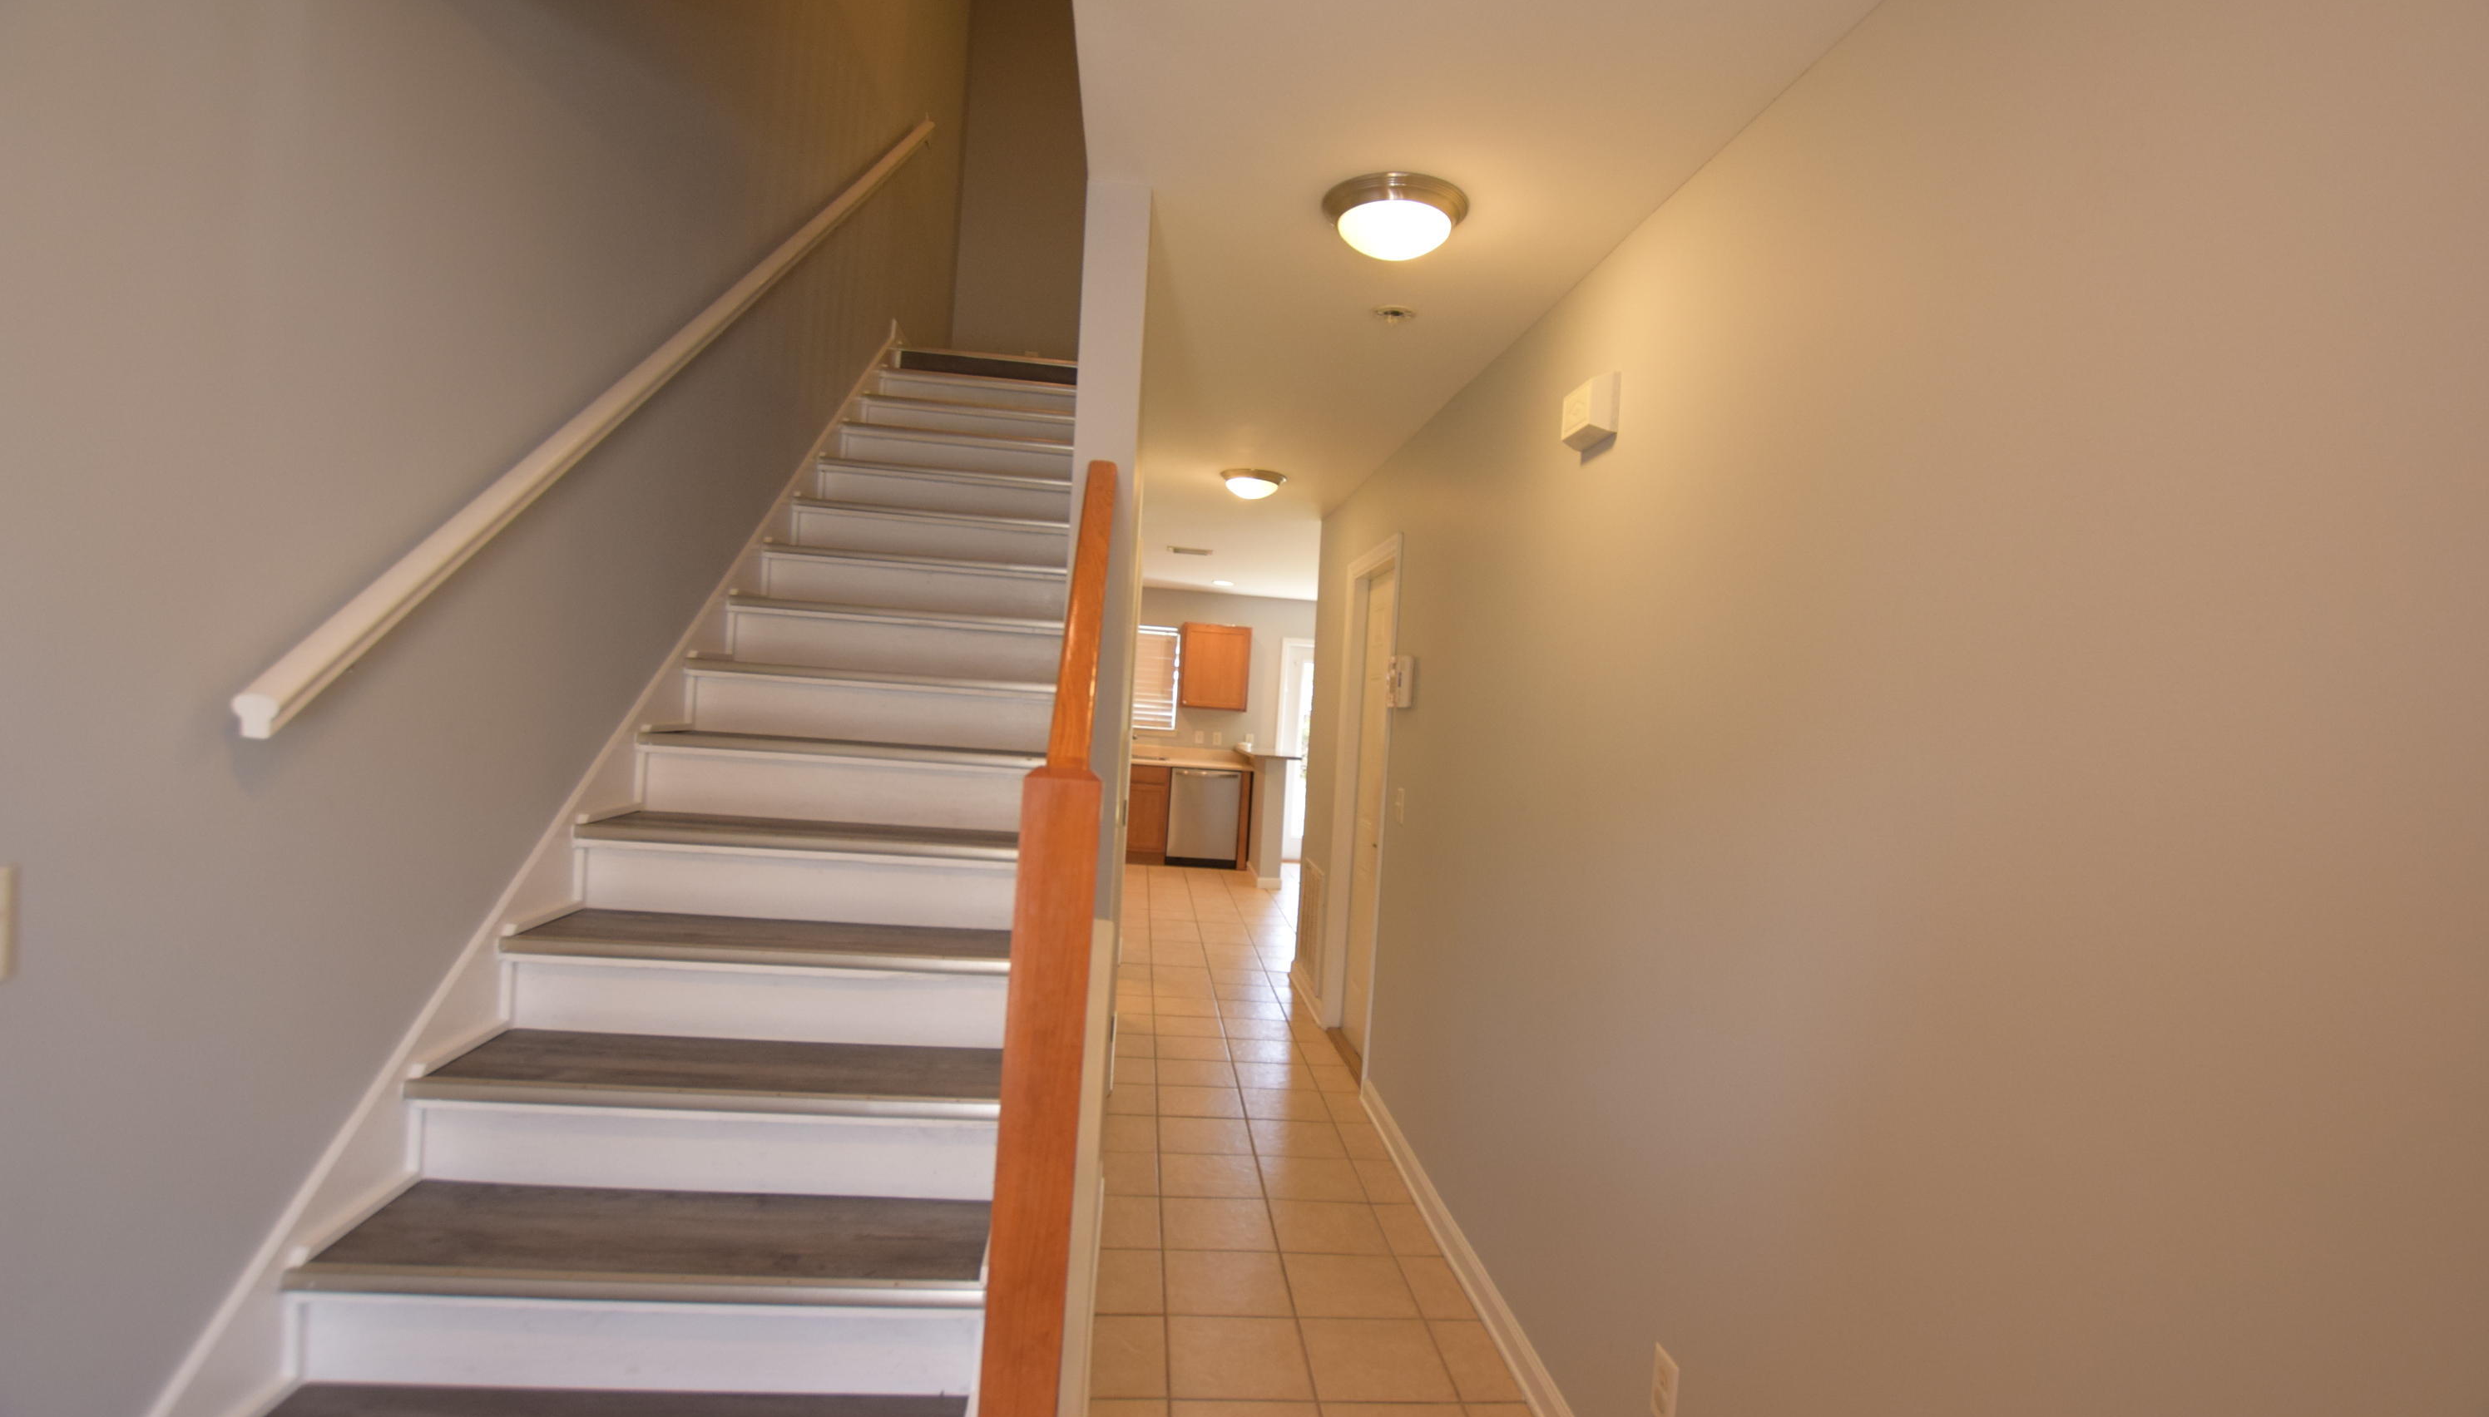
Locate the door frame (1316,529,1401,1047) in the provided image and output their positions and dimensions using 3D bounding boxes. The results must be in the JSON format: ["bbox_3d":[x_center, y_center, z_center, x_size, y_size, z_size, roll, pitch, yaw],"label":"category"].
[{"bbox_3d":[0.520,0.398,4.332,0.120,2.112,0.910,4,0,-6],"label":"door frame"}]

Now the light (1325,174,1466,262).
[{"bbox_3d":[0.301,-0.957,2.103,0.300,0.107,0.300,4,0,-6],"label":"light"}]

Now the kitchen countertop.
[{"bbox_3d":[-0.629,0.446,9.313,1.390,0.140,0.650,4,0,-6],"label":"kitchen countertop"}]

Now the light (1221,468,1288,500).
[{"bbox_3d":[0.041,-0.994,4.679,0.300,0.115,0.300,4,0,-6],"label":"light"}]

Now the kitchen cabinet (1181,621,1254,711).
[{"bbox_3d":[-0.273,-0.365,9.502,0.613,0.761,0.310,4,0,-6],"label":"kitchen cabinet"}]

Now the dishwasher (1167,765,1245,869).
[{"bbox_3d":[-0.375,0.963,9.347,0.606,0.849,0.600,4,0,-6],"label":"dishwasher"}]

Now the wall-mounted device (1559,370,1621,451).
[{"bbox_3d":[0.728,-0.625,2.196,0.059,0.122,0.165,4,0,-6],"label":"wall-mounted device"}]

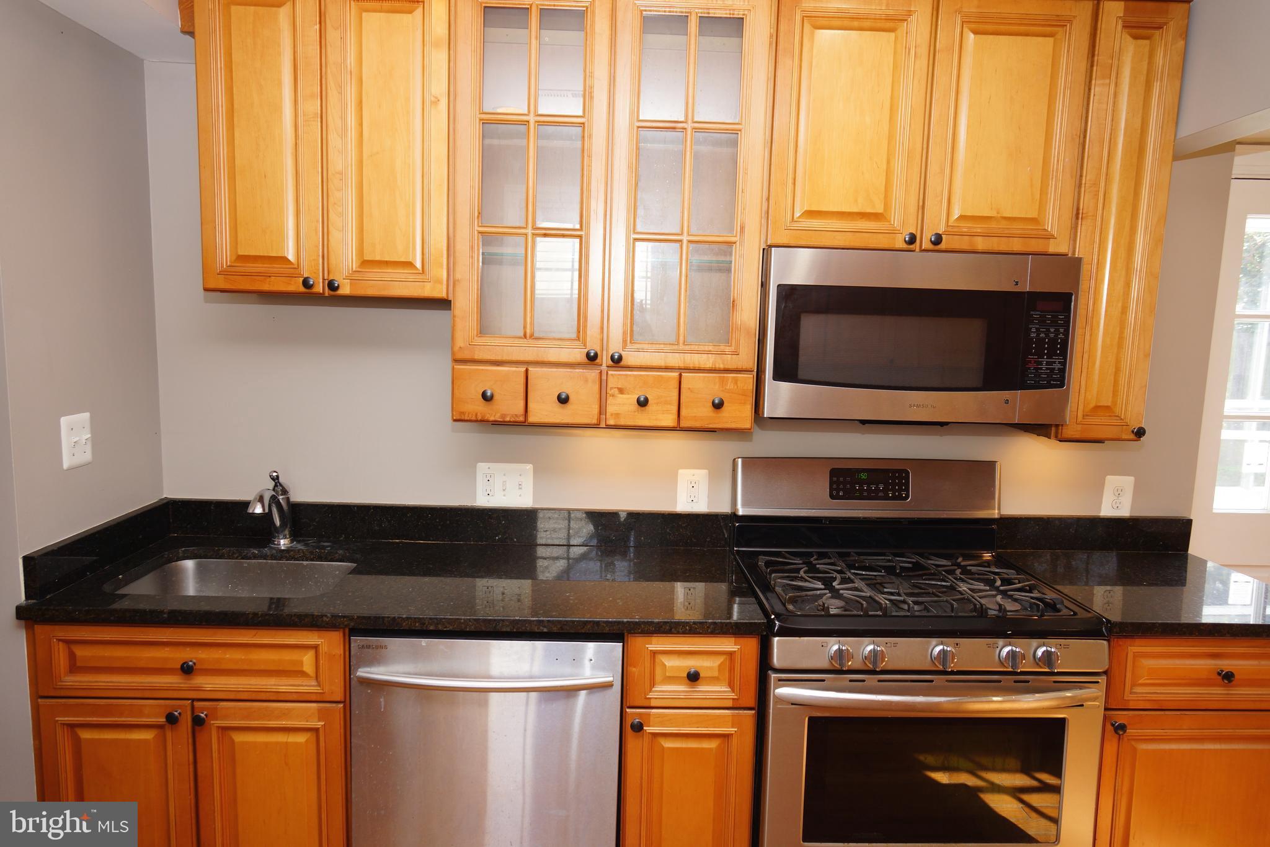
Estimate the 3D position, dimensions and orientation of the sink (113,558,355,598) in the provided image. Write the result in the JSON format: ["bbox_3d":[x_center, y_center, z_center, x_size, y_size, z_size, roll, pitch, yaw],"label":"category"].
[{"bbox_3d":[-1.002,0.487,2.172,0.546,0.200,0.415,1,7,-1],"label":"sink"}]

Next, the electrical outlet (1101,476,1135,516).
[{"bbox_3d":[1.435,0.217,2.516,0.087,0.121,0.008,1,7,-1],"label":"electrical outlet"}]

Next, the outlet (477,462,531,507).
[{"bbox_3d":[-0.380,0.179,2.473,0.162,0.125,0.008,1,7,-1],"label":"outlet"}]

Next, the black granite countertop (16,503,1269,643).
[{"bbox_3d":[0.155,0.361,2.192,3.052,0.134,0.633,1,7,-1],"label":"black granite countertop"}]

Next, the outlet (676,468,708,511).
[{"bbox_3d":[0.170,0.198,2.487,0.090,0.125,0.008,1,7,-1],"label":"outlet"}]

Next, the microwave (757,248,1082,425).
[{"bbox_3d":[0.694,-0.231,2.249,0.759,0.416,0.396,1,7,-1],"label":"microwave"}]

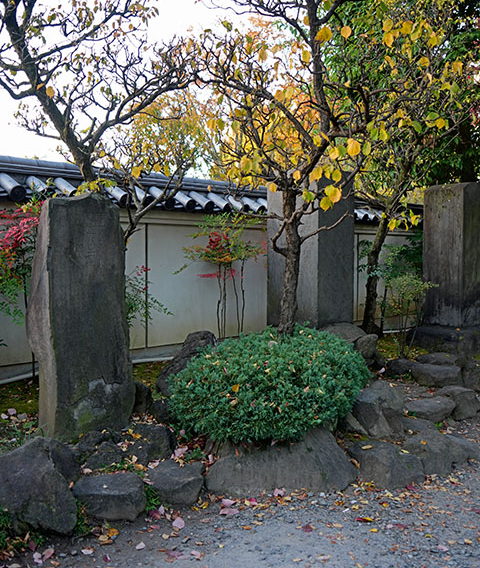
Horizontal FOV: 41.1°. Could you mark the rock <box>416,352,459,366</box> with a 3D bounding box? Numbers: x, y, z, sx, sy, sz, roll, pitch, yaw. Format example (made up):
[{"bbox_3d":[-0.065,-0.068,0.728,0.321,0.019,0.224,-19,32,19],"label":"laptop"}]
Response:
[{"bbox_3d":[2.207,0.832,7.150,0.440,0.180,0.320,-1,3,-12],"label":"rock"}]

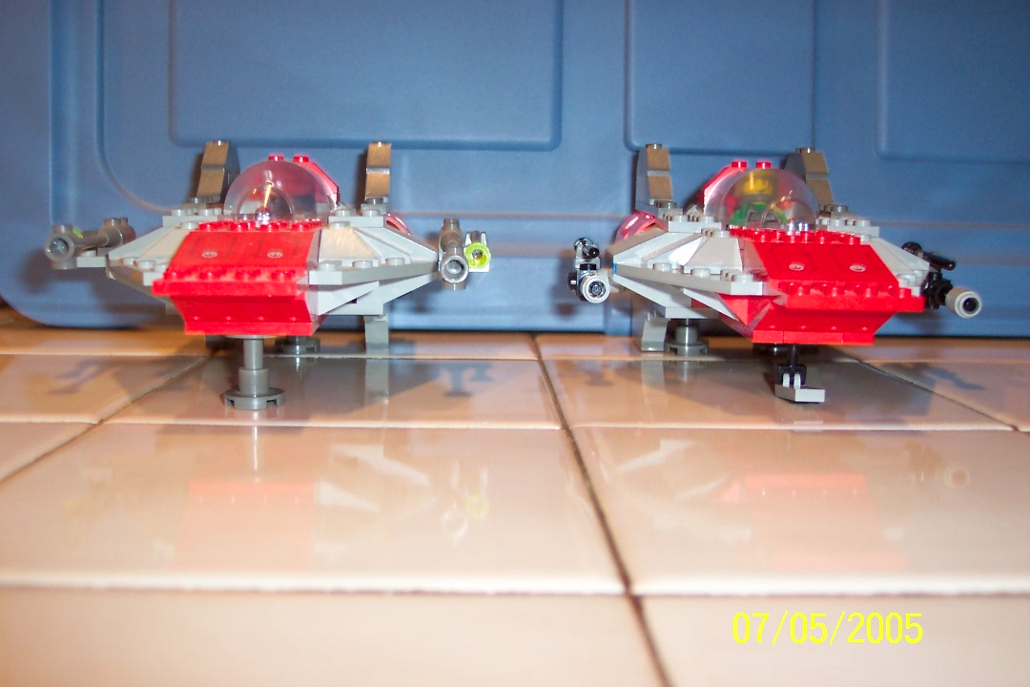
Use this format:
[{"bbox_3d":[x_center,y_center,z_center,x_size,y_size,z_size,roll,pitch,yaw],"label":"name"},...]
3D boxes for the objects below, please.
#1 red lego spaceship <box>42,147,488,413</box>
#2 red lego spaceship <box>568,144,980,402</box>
[{"bbox_3d":[-0.069,-0.026,0.325,0.123,0.074,0.181,0,8,-6],"label":"red lego spaceship"},{"bbox_3d":[0.073,-0.026,0.334,0.114,0.075,0.181,1,8,0],"label":"red lego spaceship"}]

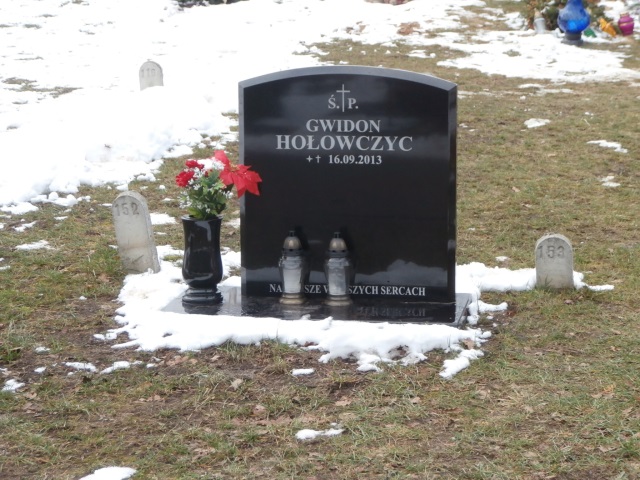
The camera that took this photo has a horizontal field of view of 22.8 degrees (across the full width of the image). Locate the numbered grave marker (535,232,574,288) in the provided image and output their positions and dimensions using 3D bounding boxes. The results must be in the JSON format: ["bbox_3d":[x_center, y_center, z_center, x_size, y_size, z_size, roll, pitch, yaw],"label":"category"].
[{"bbox_3d":[0.811,0.072,5.500,0.127,0.180,0.070,2,11,10],"label":"numbered grave marker"}]

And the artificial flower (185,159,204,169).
[{"bbox_3d":[-0.413,-0.249,5.211,0.063,0.040,0.060,1,10,6],"label":"artificial flower"}]

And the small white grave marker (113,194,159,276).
[{"bbox_3d":[-0.655,-0.023,5.680,0.125,0.290,0.075,-8,8,14],"label":"small white grave marker"}]

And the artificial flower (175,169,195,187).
[{"bbox_3d":[-0.441,-0.203,5.171,0.063,0.056,0.055,4,11,24],"label":"artificial flower"}]

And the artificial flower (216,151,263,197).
[{"bbox_3d":[-0.262,-0.218,5.171,0.145,0.140,0.090,-4,11,-21],"label":"artificial flower"}]

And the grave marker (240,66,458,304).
[{"bbox_3d":[0.092,-0.180,5.167,0.691,0.752,0.070,2,11,10],"label":"grave marker"}]

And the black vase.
[{"bbox_3d":[-0.385,0.064,5.166,0.134,0.278,0.134,0,10,0],"label":"black vase"}]

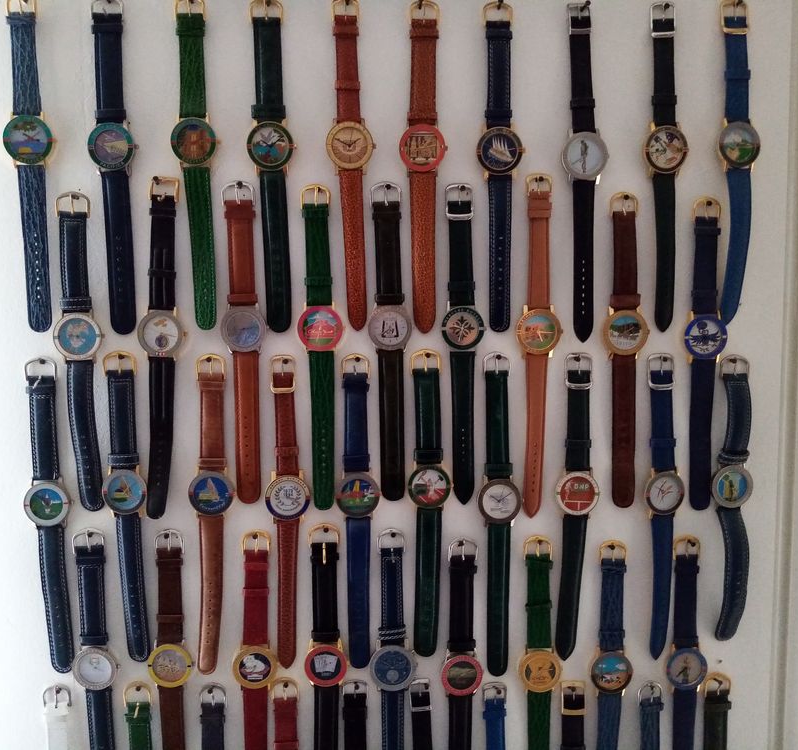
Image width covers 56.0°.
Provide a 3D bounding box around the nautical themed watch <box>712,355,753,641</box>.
[{"bbox_3d":[0.261,0.096,0.583,0.034,0.226,0.020,-1,5,-3],"label":"nautical themed watch"}]

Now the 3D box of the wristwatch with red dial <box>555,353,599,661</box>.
[{"bbox_3d":[0.135,0.100,0.578,0.036,0.239,0.014,1,4,-2],"label":"wristwatch with red dial"}]

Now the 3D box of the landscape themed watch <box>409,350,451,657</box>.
[{"bbox_3d":[0.024,0.098,0.575,0.034,0.238,0.013,0,5,-3],"label":"landscape themed watch"}]

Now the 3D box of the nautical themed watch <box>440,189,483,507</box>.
[{"bbox_3d":[0.049,-0.023,0.566,0.033,0.241,0.013,-2,5,-3],"label":"nautical themed watch"}]

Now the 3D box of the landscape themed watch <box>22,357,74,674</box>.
[{"bbox_3d":[-0.261,0.105,0.562,0.035,0.241,0.014,-2,5,-3],"label":"landscape themed watch"}]

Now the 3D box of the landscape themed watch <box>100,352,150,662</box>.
[{"bbox_3d":[-0.203,0.100,0.559,0.033,0.234,0.013,-1,5,-2],"label":"landscape themed watch"}]

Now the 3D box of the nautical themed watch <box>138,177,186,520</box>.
[{"bbox_3d":[-0.174,-0.017,0.551,0.035,0.251,0.013,2,5,-2],"label":"nautical themed watch"}]

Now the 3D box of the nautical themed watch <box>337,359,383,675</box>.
[{"bbox_3d":[-0.030,0.105,0.566,0.033,0.240,0.013,0,5,-2],"label":"nautical themed watch"}]

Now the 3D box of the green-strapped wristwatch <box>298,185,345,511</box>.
[{"bbox_3d":[-0.056,-0.019,0.555,0.034,0.240,0.013,-1,5,-2],"label":"green-strapped wristwatch"}]

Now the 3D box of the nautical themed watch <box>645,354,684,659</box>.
[{"bbox_3d":[0.207,0.102,0.584,0.034,0.241,0.014,-2,5,-11],"label":"nautical themed watch"}]

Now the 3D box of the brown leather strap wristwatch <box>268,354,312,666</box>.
[{"bbox_3d":[-0.083,0.105,0.564,0.033,0.237,0.013,0,5,-2],"label":"brown leather strap wristwatch"}]

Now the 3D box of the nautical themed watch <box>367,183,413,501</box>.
[{"bbox_3d":[-0.006,-0.025,0.563,0.033,0.239,0.013,-1,5,-3],"label":"nautical themed watch"}]

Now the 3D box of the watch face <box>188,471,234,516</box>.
[{"bbox_3d":[-0.140,0.089,0.560,0.034,0.035,0.008,-1,5,-2],"label":"watch face"}]

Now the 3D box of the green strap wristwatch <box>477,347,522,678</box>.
[{"bbox_3d":[0.077,0.108,0.570,0.035,0.250,0.013,-1,5,-2],"label":"green strap wristwatch"}]

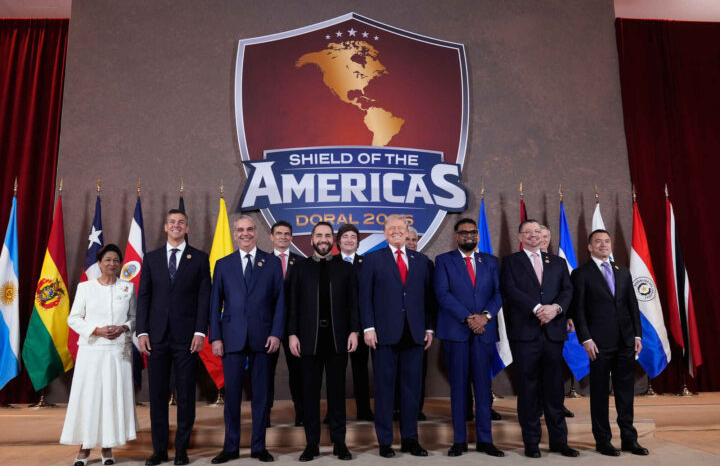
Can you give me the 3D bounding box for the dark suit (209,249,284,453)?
[{"bbox_3d":[-0.866,0.881,4.446,0.590,1.541,0.340,1,-10,-6],"label":"dark suit"}]

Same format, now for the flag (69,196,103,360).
[{"bbox_3d":[-2.892,0.564,6.172,0.436,1.977,0.250,1,-10,-5],"label":"flag"}]

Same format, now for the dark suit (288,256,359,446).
[{"bbox_3d":[-0.279,0.890,4.495,0.550,1.474,0.330,0,-10,-4],"label":"dark suit"}]

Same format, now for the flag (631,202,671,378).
[{"bbox_3d":[3.293,0.619,6.568,0.464,2.022,0.280,1,-10,-5],"label":"flag"}]

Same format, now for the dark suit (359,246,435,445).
[{"bbox_3d":[0.294,0.870,4.607,0.611,1.576,0.360,1,-10,-6],"label":"dark suit"}]

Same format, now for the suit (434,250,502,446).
[{"bbox_3d":[0.851,0.877,4.596,0.538,1.524,0.360,0,-10,-2],"label":"suit"}]

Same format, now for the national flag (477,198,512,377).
[{"bbox_3d":[1.505,0.594,6.494,0.403,2.034,0.250,1,-10,-5],"label":"national flag"}]

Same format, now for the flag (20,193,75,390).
[{"bbox_3d":[-3.270,0.612,6.094,0.567,2.043,0.270,1,-10,-5],"label":"flag"}]

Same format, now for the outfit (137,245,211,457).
[{"bbox_3d":[-1.394,0.857,4.351,0.562,1.574,0.330,1,-10,-8],"label":"outfit"}]

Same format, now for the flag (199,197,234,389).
[{"bbox_3d":[-1.485,0.627,6.290,0.531,2.076,0.250,1,-10,-5],"label":"flag"}]

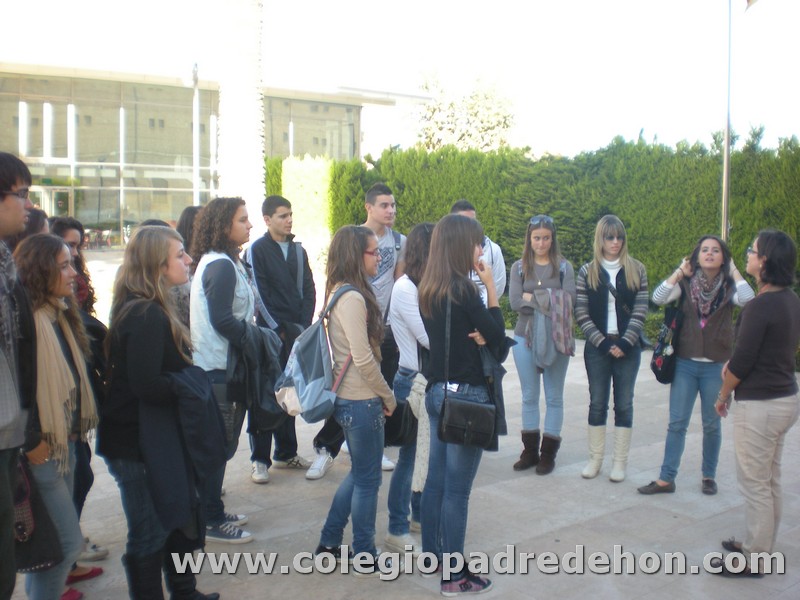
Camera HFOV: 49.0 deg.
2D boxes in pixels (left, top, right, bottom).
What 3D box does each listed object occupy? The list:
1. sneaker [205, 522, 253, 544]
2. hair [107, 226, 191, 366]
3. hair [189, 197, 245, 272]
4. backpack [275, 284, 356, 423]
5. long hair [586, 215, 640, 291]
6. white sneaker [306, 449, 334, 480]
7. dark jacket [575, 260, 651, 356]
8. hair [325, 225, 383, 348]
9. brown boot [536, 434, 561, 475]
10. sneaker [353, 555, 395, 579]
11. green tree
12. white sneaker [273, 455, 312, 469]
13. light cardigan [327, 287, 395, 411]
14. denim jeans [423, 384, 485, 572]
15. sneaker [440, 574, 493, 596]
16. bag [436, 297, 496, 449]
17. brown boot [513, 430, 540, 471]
[{"bbox_3d":[-0.858,1.145,4.366,0.260,0.100,0.100,1,5,12],"label":"sneaker"},{"bbox_3d":[-1.014,-0.022,3.570,0.320,0.550,0.270,-1,5,-12],"label":"hair"},{"bbox_3d":[-0.914,-0.333,4.400,0.270,0.370,0.270,-1,5,-12],"label":"hair"},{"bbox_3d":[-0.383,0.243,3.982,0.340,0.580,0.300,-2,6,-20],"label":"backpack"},{"bbox_3d":[1.319,-0.295,5.450,0.330,0.460,0.250,1,5,5],"label":"long hair"},{"bbox_3d":[-0.503,1.034,5.554,0.105,0.115,0.290,3,5,23],"label":"white sneaker"},{"bbox_3d":[1.337,0.047,5.525,0.450,0.580,0.270,2,5,14],"label":"dark jacket"},{"bbox_3d":[-0.212,-0.061,4.003,0.260,0.560,0.250,-1,6,-15],"label":"hair"},{"bbox_3d":[0.973,0.989,5.739,0.120,0.230,0.270,3,6,23],"label":"brown boot"},{"bbox_3d":[-0.109,1.210,4.070,0.255,0.100,0.095,-1,5,-16],"label":"sneaker"},{"bbox_3d":[1.883,-3.538,25.788,2.900,5.700,2.800,0,5,0],"label":"green tree"},{"bbox_3d":[-0.701,1.044,5.776,0.275,0.098,0.105,-1,6,-13],"label":"white sneaker"},{"bbox_3d":[-0.177,0.228,4.041,0.290,0.550,0.410,-2,6,-20],"label":"light cardigan"},{"bbox_3d":[0.239,0.802,3.896,0.280,0.880,0.340,-3,6,-33],"label":"denim jeans"},{"bbox_3d":[0.283,1.231,3.875,0.260,0.105,0.097,-2,6,-24],"label":"sneaker"},{"bbox_3d":[0.282,0.299,3.720,0.250,0.640,0.150,0,5,-3],"label":"bag"},{"bbox_3d":[0.830,0.965,5.743,0.115,0.240,0.255,4,6,33],"label":"brown boot"}]

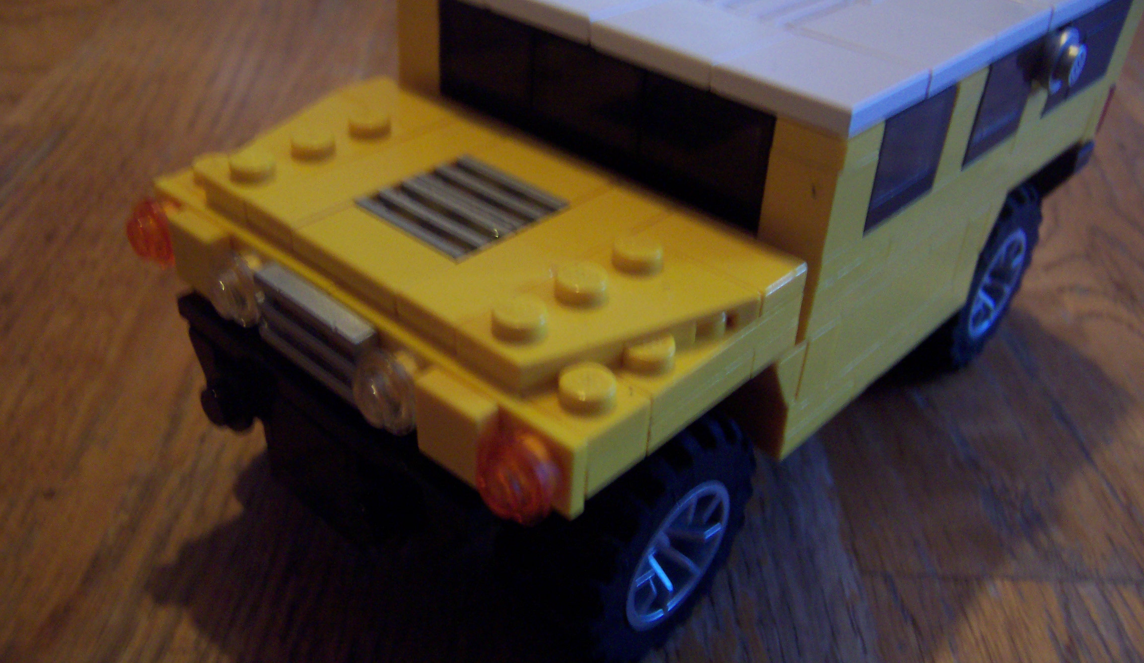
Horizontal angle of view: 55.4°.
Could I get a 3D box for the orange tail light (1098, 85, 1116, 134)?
[{"bbox_3d":[0.080,-0.036,0.172,0.008,0.008,0.003,29,42,32],"label":"orange tail light"}]

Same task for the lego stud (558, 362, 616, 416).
[{"bbox_3d":[0.001,0.005,0.093,0.005,0.002,0.005,2,34,-2],"label":"lego stud"}]

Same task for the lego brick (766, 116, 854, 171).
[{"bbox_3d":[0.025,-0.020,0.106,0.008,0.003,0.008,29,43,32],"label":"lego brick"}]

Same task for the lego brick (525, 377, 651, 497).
[{"bbox_3d":[0.001,0.008,0.096,0.008,0.006,0.008,29,42,32],"label":"lego brick"}]

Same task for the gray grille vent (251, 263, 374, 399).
[{"bbox_3d":[-0.024,0.000,0.106,0.016,0.008,0.003,29,43,32],"label":"gray grille vent"}]

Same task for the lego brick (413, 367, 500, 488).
[{"bbox_3d":[-0.010,0.009,0.095,0.008,0.008,0.003,29,43,32],"label":"lego brick"}]

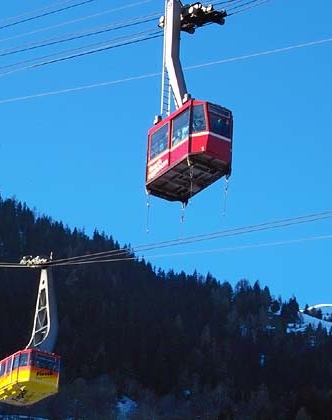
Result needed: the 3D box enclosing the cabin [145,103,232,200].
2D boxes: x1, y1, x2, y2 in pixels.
[{"bbox_3d":[0.967,-2.409,68.471,2.140,2.550,3.950,23,-36,-29],"label":"cabin"}]

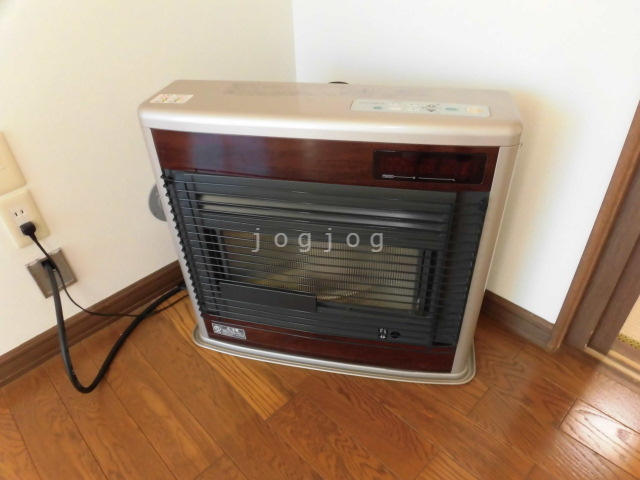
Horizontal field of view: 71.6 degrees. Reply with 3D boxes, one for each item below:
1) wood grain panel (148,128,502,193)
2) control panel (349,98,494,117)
[{"bbox_3d":[-0.011,-0.137,0.752,0.600,0.083,0.025,5,37,11],"label":"wood grain panel"},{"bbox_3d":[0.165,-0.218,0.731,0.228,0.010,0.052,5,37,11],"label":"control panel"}]

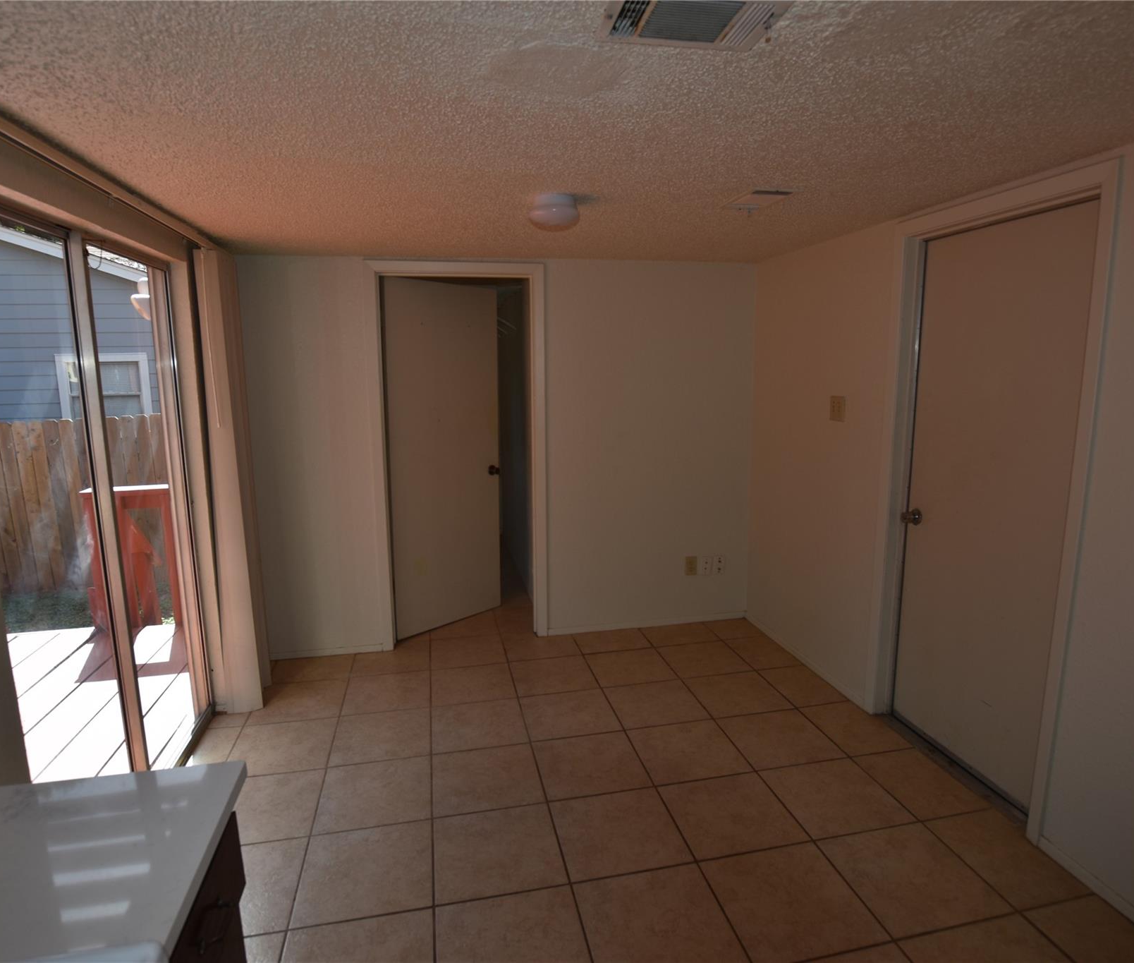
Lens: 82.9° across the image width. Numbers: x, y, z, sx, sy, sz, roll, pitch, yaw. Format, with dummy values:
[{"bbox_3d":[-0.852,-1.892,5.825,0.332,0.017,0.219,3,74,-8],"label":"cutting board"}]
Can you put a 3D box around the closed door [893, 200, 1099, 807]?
[{"bbox_3d":[1.554,0.101,2.376,0.050,2.032,0.743,-3,10,-12],"label":"closed door"}]

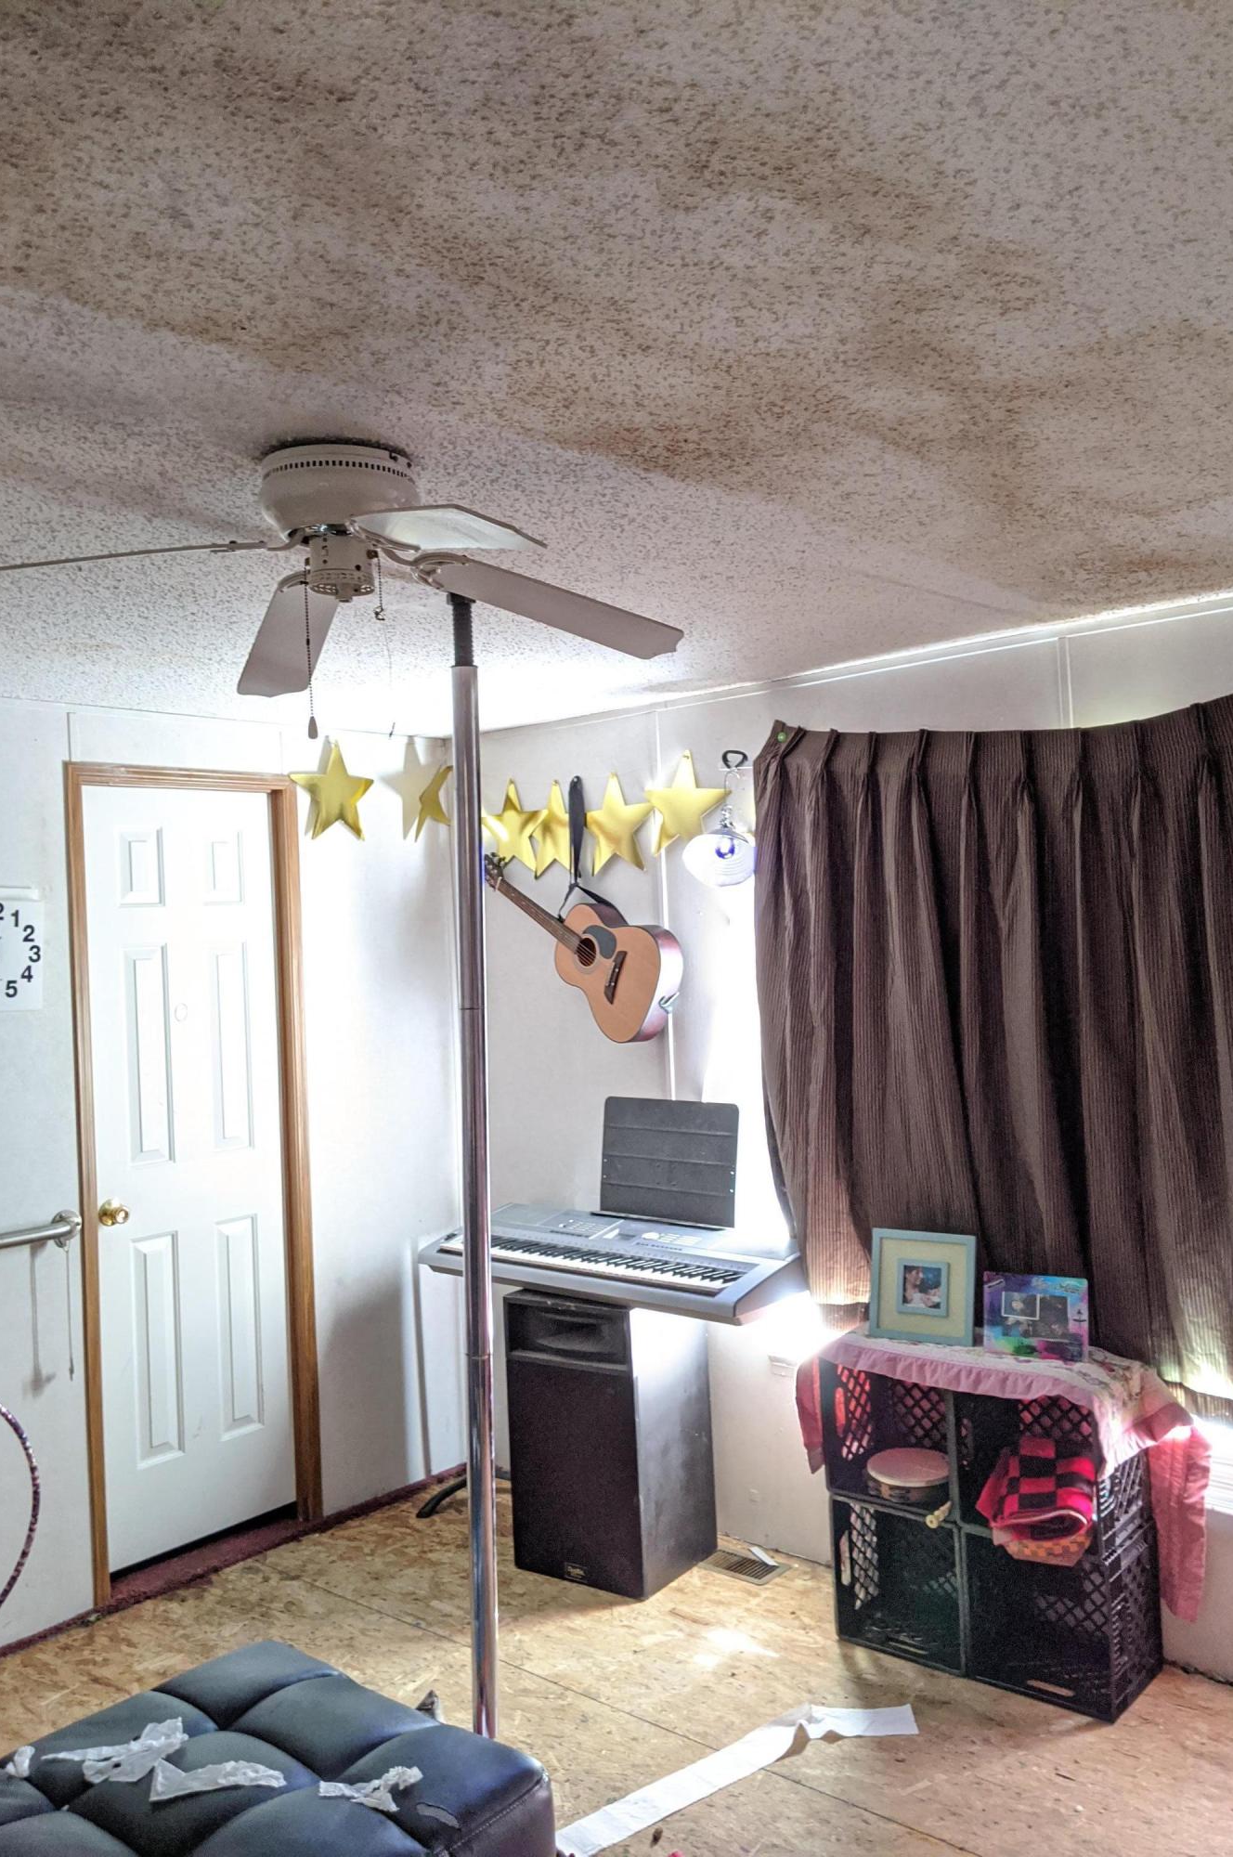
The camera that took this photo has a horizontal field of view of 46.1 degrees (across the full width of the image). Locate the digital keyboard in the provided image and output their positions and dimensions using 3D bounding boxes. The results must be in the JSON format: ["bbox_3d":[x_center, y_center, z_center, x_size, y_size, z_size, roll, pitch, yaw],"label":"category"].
[{"bbox_3d":[-0.021,0.946,4.160,1.165,0.140,0.400,-3,-1,40],"label":"digital keyboard"}]

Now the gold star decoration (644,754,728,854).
[{"bbox_3d":[0.204,-0.355,4.165,0.298,0.288,0.030,-3,-1,41],"label":"gold star decoration"}]

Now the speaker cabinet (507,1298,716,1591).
[{"bbox_3d":[-0.012,1.377,4.023,0.417,0.756,0.370,-3,0,35],"label":"speaker cabinet"}]

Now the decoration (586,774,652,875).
[{"bbox_3d":[0.005,-0.317,4.341,0.272,0.295,0.030,-3,-1,41],"label":"decoration"}]

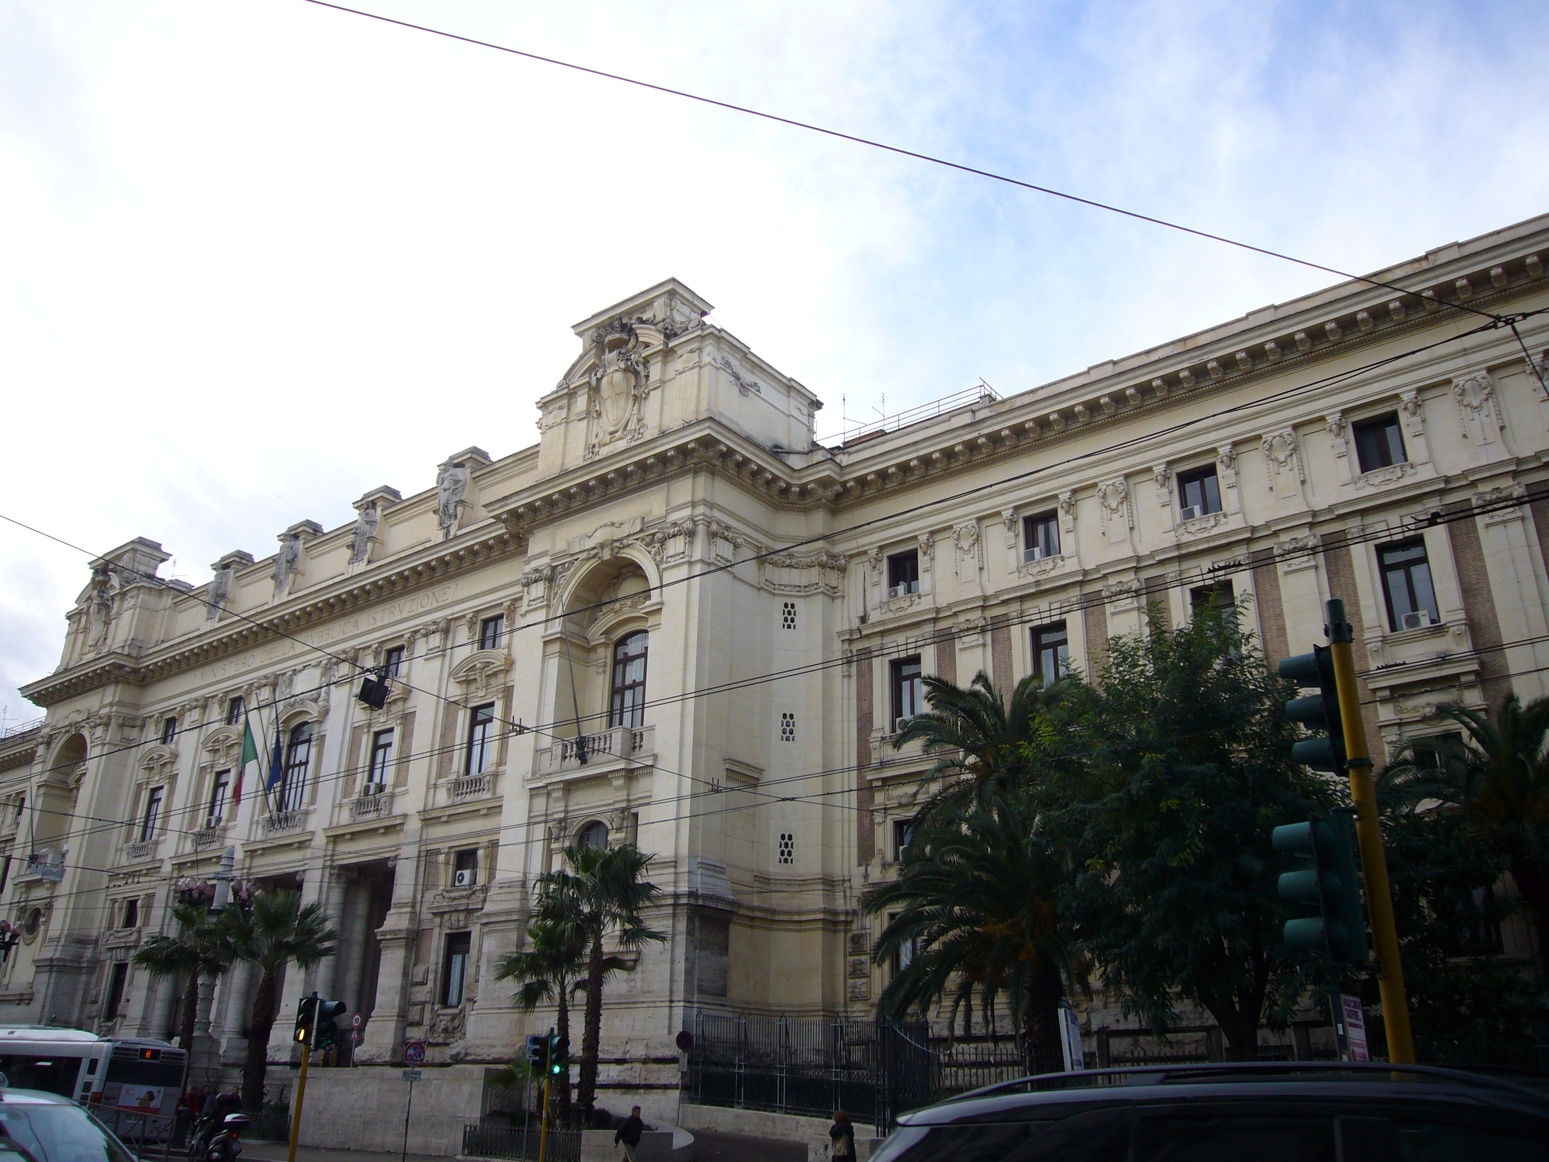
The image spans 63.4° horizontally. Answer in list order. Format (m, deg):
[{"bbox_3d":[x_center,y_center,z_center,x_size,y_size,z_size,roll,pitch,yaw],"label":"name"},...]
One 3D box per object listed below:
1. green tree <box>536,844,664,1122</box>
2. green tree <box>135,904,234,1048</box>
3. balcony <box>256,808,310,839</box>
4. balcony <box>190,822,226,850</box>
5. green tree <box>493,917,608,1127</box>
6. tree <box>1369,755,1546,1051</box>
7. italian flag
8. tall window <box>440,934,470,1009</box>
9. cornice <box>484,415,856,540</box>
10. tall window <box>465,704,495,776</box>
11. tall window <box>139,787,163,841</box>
[{"bbox_3d":[-5.744,13.032,40.341,4.000,9.100,4.000,1,-23,0],"label":"green tree"},{"bbox_3d":[-25.249,18.194,52.853,4.000,9.300,4.000,11,-25,-22],"label":"green tree"},{"bbox_3d":[-25.332,12.634,64.793,4.000,1.200,0.600,-16,-28,35],"label":"balcony"},{"bbox_3d":[-30.912,14.027,68.227,3.000,1.050,0.550,-16,-28,35],"label":"balcony"},{"bbox_3d":[-7.268,14.479,41.011,3.600,6.800,3.600,1,-23,0],"label":"green tree"},{"bbox_3d":[15.091,7.936,26.559,4.300,8.600,4.300,-11,-25,27],"label":"tree"},{"bbox_3d":[-26.302,9.034,62.505,0.500,4.600,1.250,-16,-28,35],"label":"italian flag"},{"bbox_3d":[-13.583,16.624,53.632,1.500,3.030,0.300,-16,-28,35],"label":"tall window"},{"bbox_3d":[-5.493,-3.438,55.304,15.100,1.600,6.350,-16,-28,35],"label":"cornice"},{"bbox_3d":[-13.191,7.042,55.847,1.550,3.120,0.300,-16,-28,35],"label":"tall window"},{"bbox_3d":[-36.924,13.924,74.528,1.500,3.200,0.300,-16,-28,35],"label":"tall window"}]

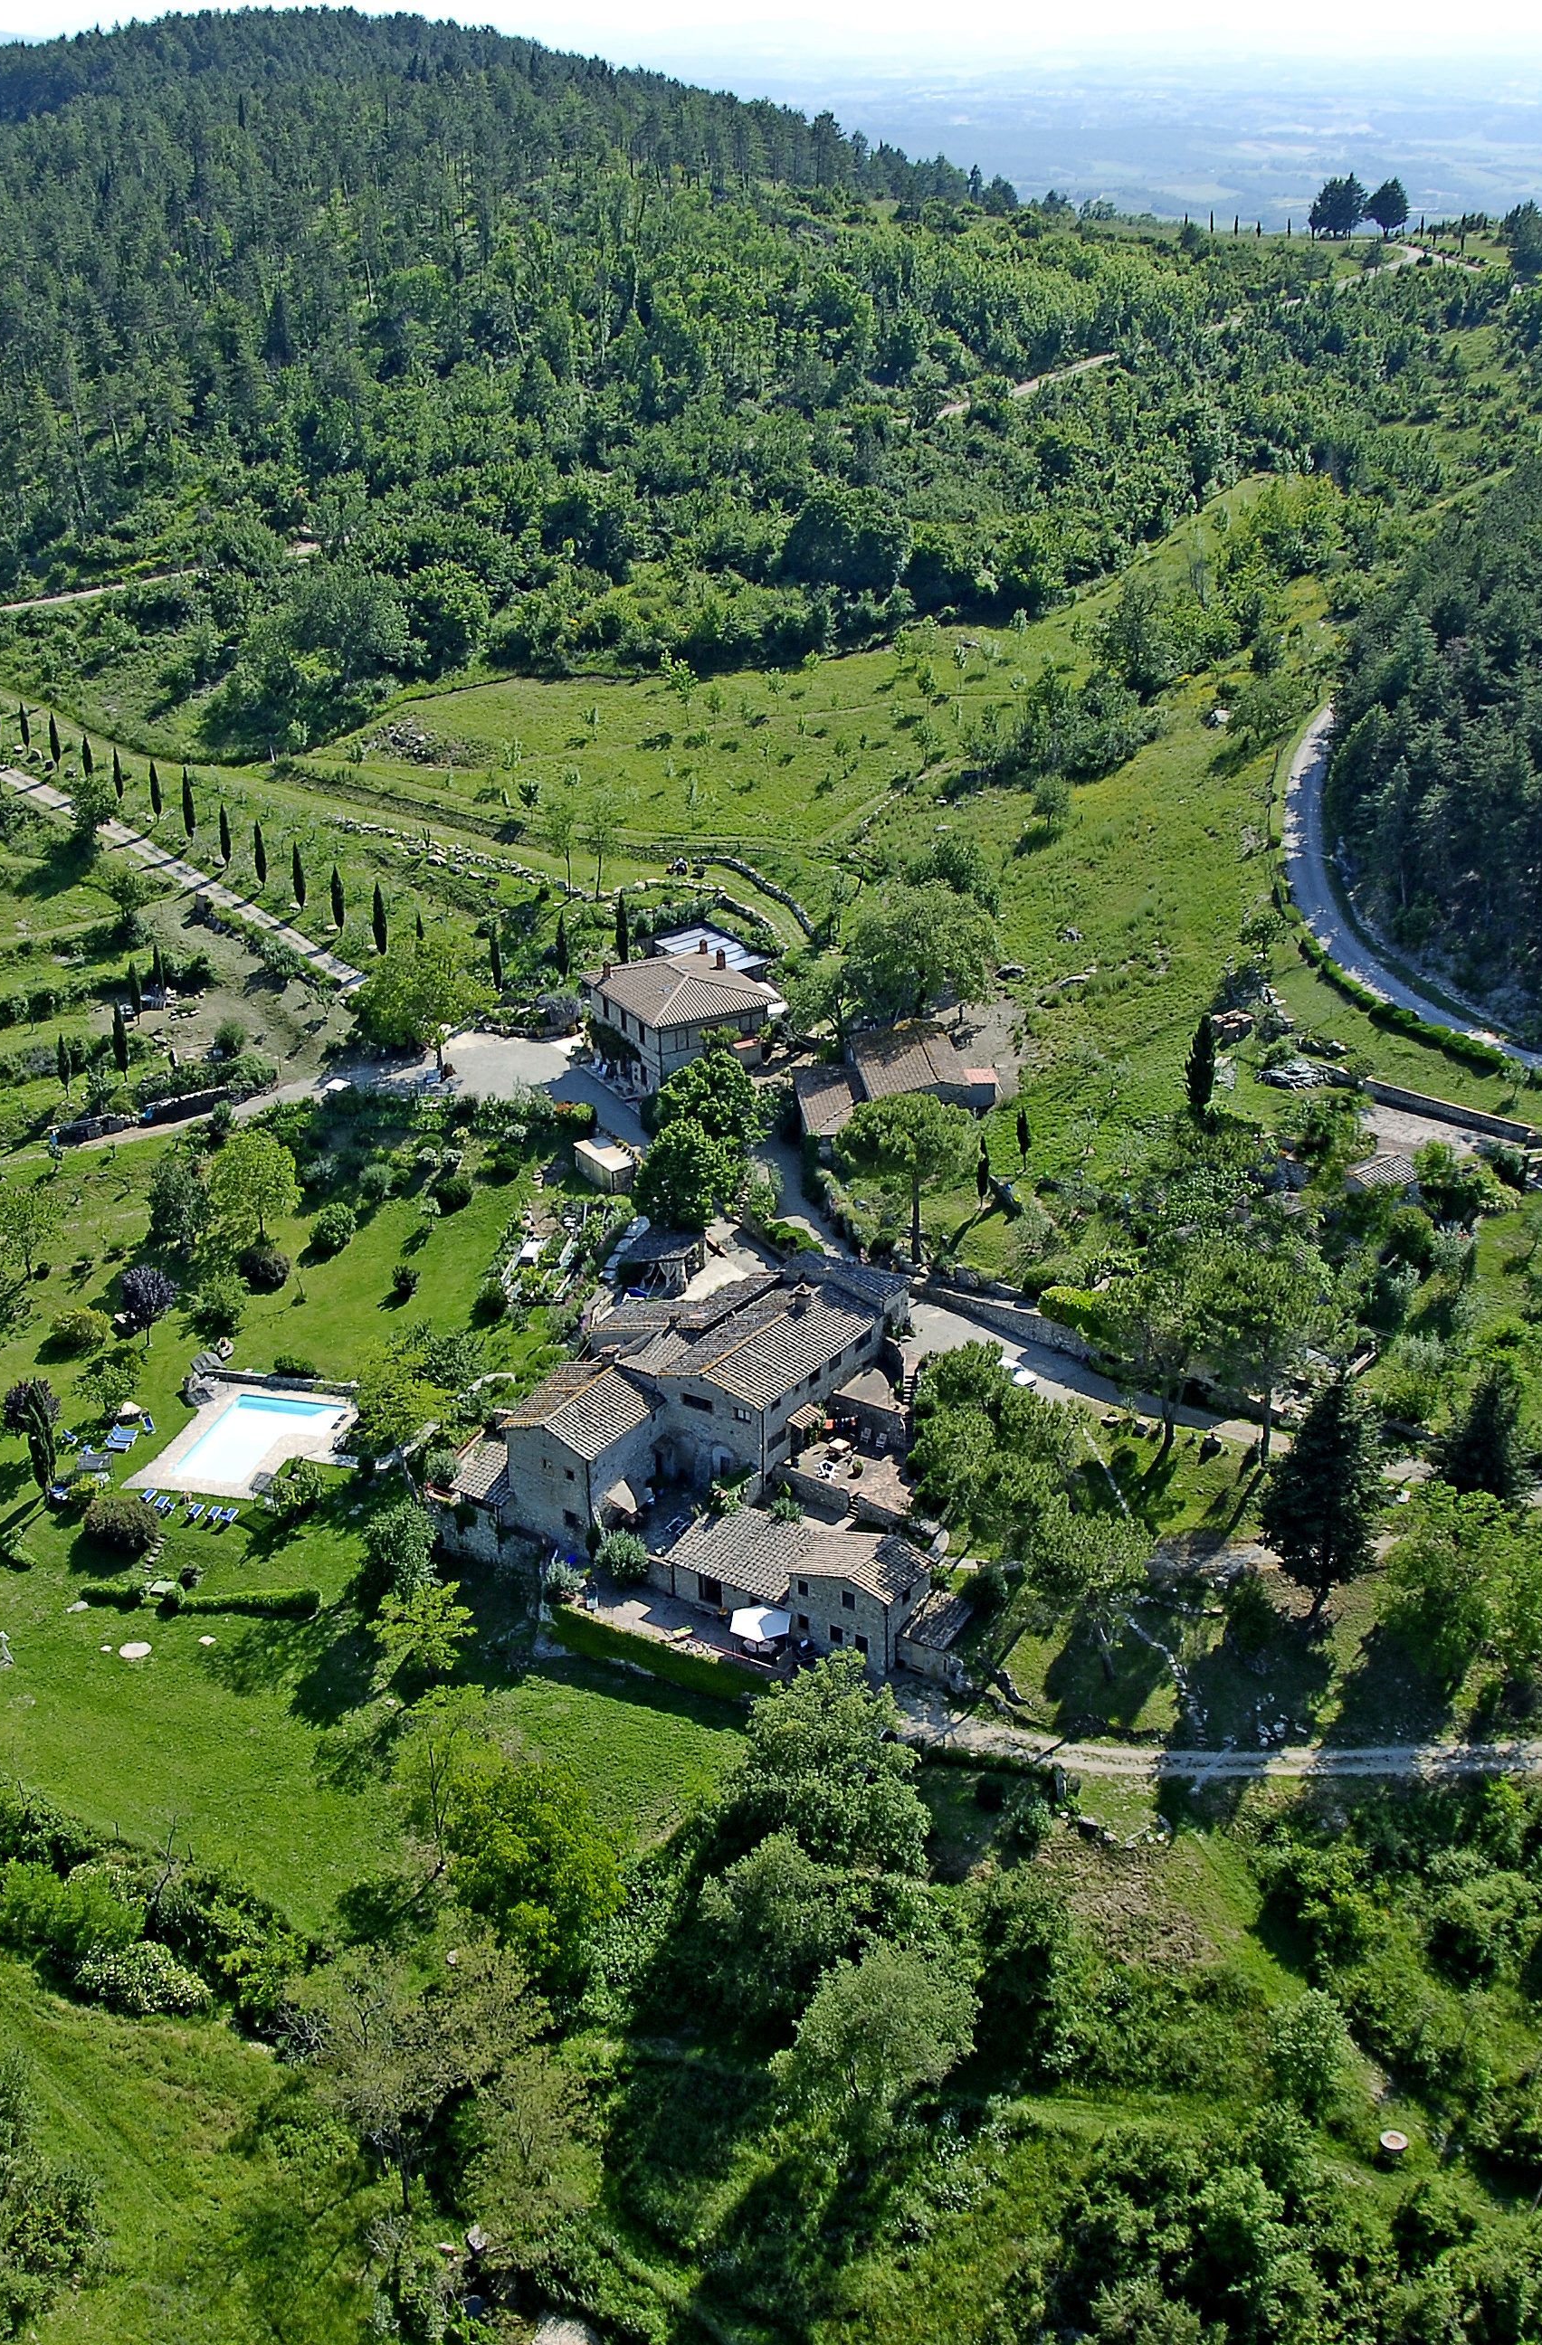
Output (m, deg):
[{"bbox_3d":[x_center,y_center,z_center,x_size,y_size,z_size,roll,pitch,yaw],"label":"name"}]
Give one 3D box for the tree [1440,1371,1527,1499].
[{"bbox_3d":[49.666,17.995,180.610,6.000,11.200,6.000,0,24,0],"label":"tree"}]

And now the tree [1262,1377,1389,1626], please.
[{"bbox_3d":[35.452,20.730,167.092,7.400,18.200,7.400,0,24,0],"label":"tree"}]

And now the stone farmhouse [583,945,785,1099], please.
[{"bbox_3d":[-8.522,-15.869,251.383,14.000,8.500,16.100,-13,27,-27],"label":"stone farmhouse"}]

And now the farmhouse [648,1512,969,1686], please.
[{"bbox_3d":[2.534,26.173,171.830,18.800,6.400,7.000,15,28,30],"label":"farmhouse"}]

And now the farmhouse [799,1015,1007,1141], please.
[{"bbox_3d":[11.356,-7.716,236.515,18.300,5.300,17.800,-2,24,-5],"label":"farmhouse"}]

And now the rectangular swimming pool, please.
[{"bbox_3d":[-37.589,20.410,194.301,8.500,1.450,12.200,6,25,13],"label":"rectangular swimming pool"}]

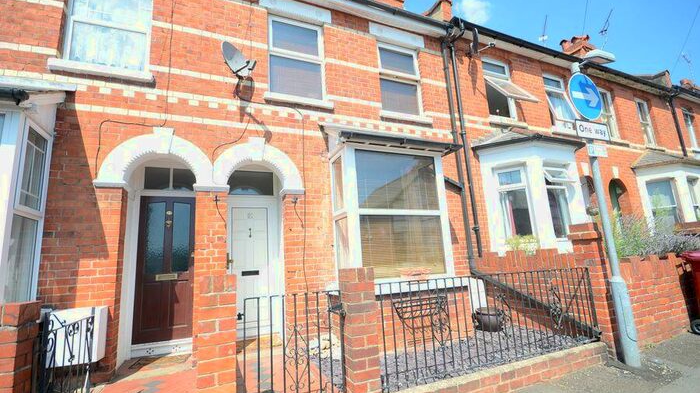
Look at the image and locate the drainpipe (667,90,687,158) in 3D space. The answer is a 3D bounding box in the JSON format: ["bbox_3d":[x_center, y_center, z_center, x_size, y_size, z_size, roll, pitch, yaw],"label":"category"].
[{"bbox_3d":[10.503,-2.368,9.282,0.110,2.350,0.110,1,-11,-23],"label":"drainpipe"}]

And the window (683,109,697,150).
[{"bbox_3d":[11.276,-2.181,9.689,0.800,1.380,0.130,1,-11,-23],"label":"window"}]

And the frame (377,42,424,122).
[{"bbox_3d":[0.931,-2.196,5.490,0.940,1.370,0.120,1,-10,-23],"label":"frame"}]

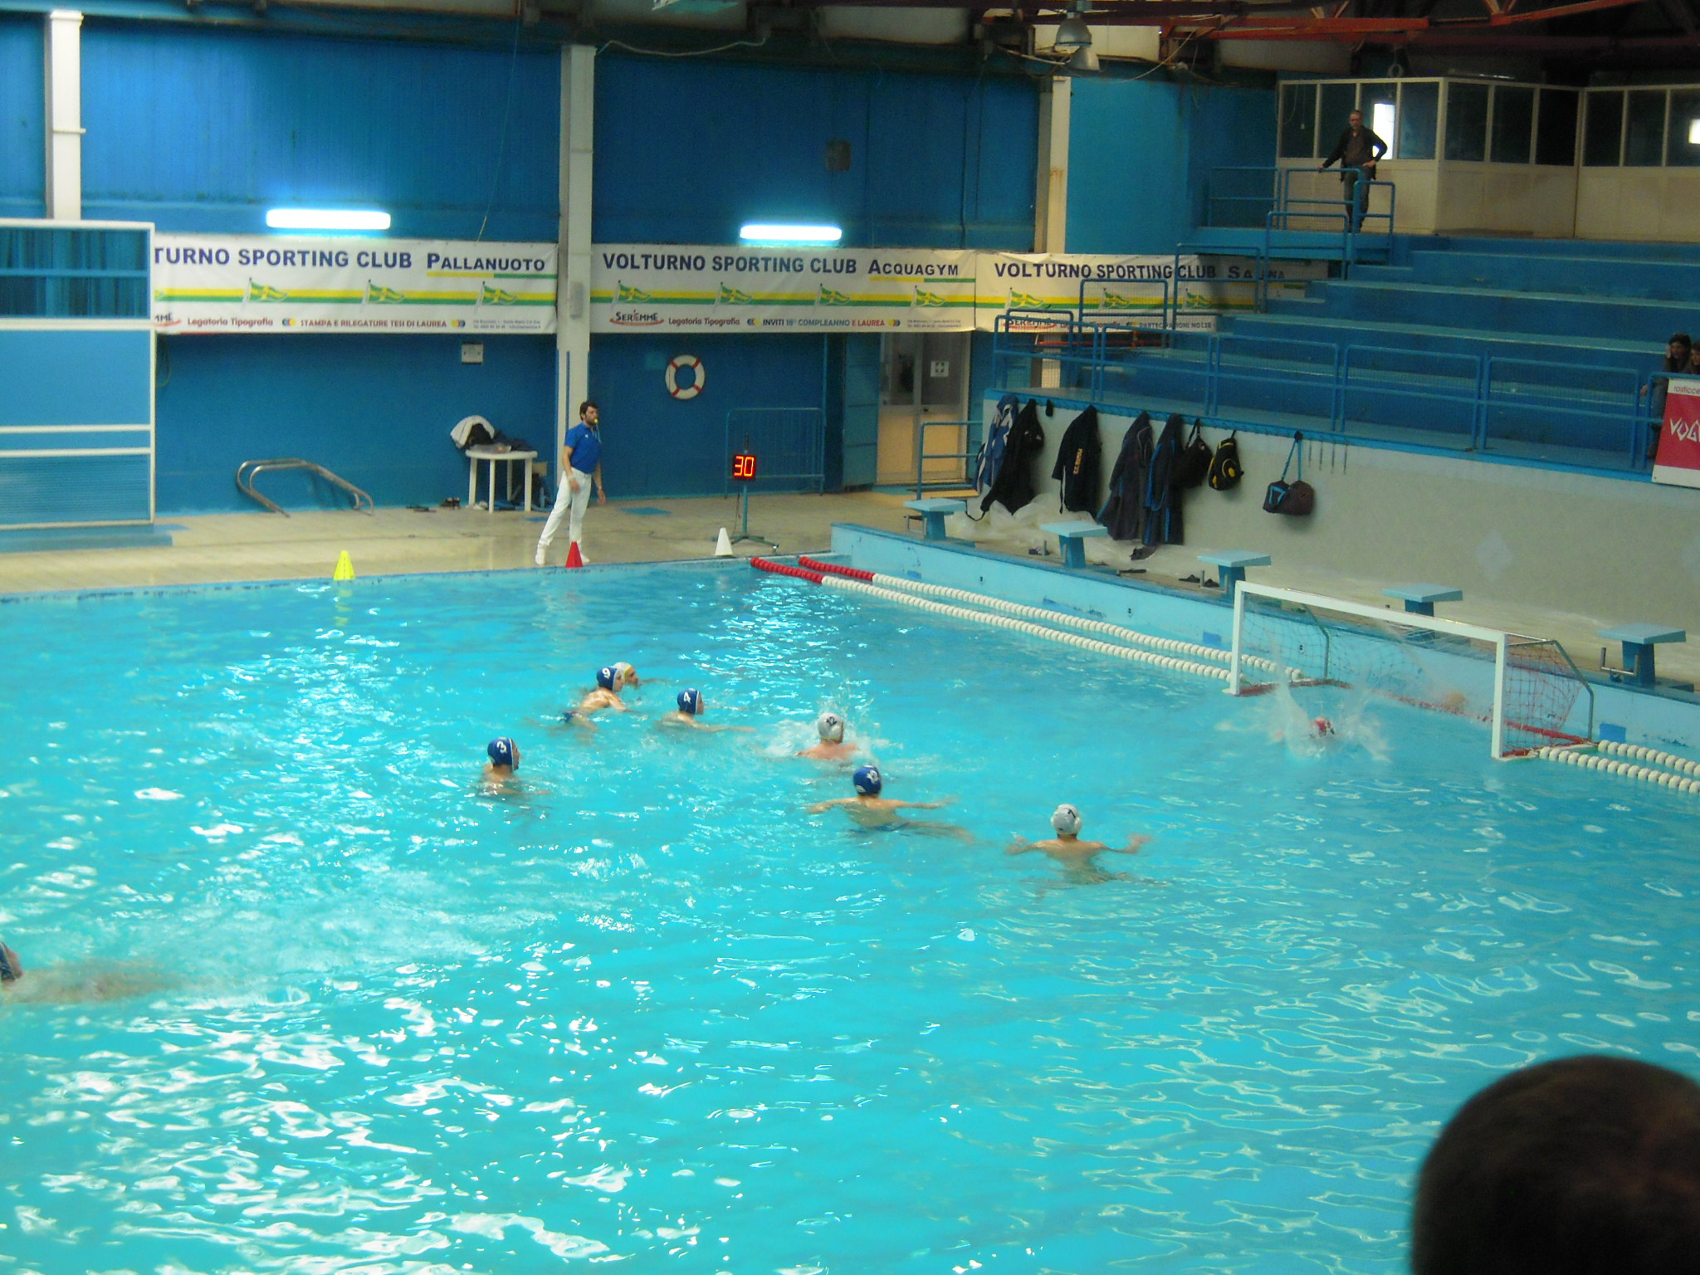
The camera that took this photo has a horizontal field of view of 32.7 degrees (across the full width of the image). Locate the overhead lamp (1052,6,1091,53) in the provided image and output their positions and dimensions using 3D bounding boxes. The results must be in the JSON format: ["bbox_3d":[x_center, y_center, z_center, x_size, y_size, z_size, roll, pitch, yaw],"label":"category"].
[{"bbox_3d":[2.634,-7.187,34.200,0.440,0.530,0.440,2,9,0],"label":"overhead lamp"}]

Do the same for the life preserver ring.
[{"bbox_3d":[-2.151,-3.392,37.790,0.580,0.580,0.100,-4,10,-33],"label":"life preserver ring"}]

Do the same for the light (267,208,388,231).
[{"bbox_3d":[-6.265,-5.014,34.782,1.550,0.200,0.130,-4,10,-33],"label":"light"}]

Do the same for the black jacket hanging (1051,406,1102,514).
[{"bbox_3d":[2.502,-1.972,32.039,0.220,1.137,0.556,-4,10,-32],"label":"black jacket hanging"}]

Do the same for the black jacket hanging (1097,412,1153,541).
[{"bbox_3d":[3.044,-1.781,32.031,0.280,1.369,0.548,-4,10,-32],"label":"black jacket hanging"}]

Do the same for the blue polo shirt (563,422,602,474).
[{"bbox_3d":[-2.886,-2.051,31.408,0.260,0.560,0.440,8,11,36],"label":"blue polo shirt"}]

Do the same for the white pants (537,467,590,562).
[{"bbox_3d":[-3.077,-1.328,31.302,0.480,1.035,0.400,6,10,25],"label":"white pants"}]

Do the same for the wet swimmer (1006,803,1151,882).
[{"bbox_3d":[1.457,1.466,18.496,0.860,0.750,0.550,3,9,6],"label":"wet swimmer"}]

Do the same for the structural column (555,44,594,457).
[{"bbox_3d":[-3.494,-4.591,36.913,0.310,5.773,0.300,-4,10,-32],"label":"structural column"}]

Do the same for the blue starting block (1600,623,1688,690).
[{"bbox_3d":[6.329,0.138,23.176,0.485,0.440,0.475,-4,10,-33],"label":"blue starting block"}]

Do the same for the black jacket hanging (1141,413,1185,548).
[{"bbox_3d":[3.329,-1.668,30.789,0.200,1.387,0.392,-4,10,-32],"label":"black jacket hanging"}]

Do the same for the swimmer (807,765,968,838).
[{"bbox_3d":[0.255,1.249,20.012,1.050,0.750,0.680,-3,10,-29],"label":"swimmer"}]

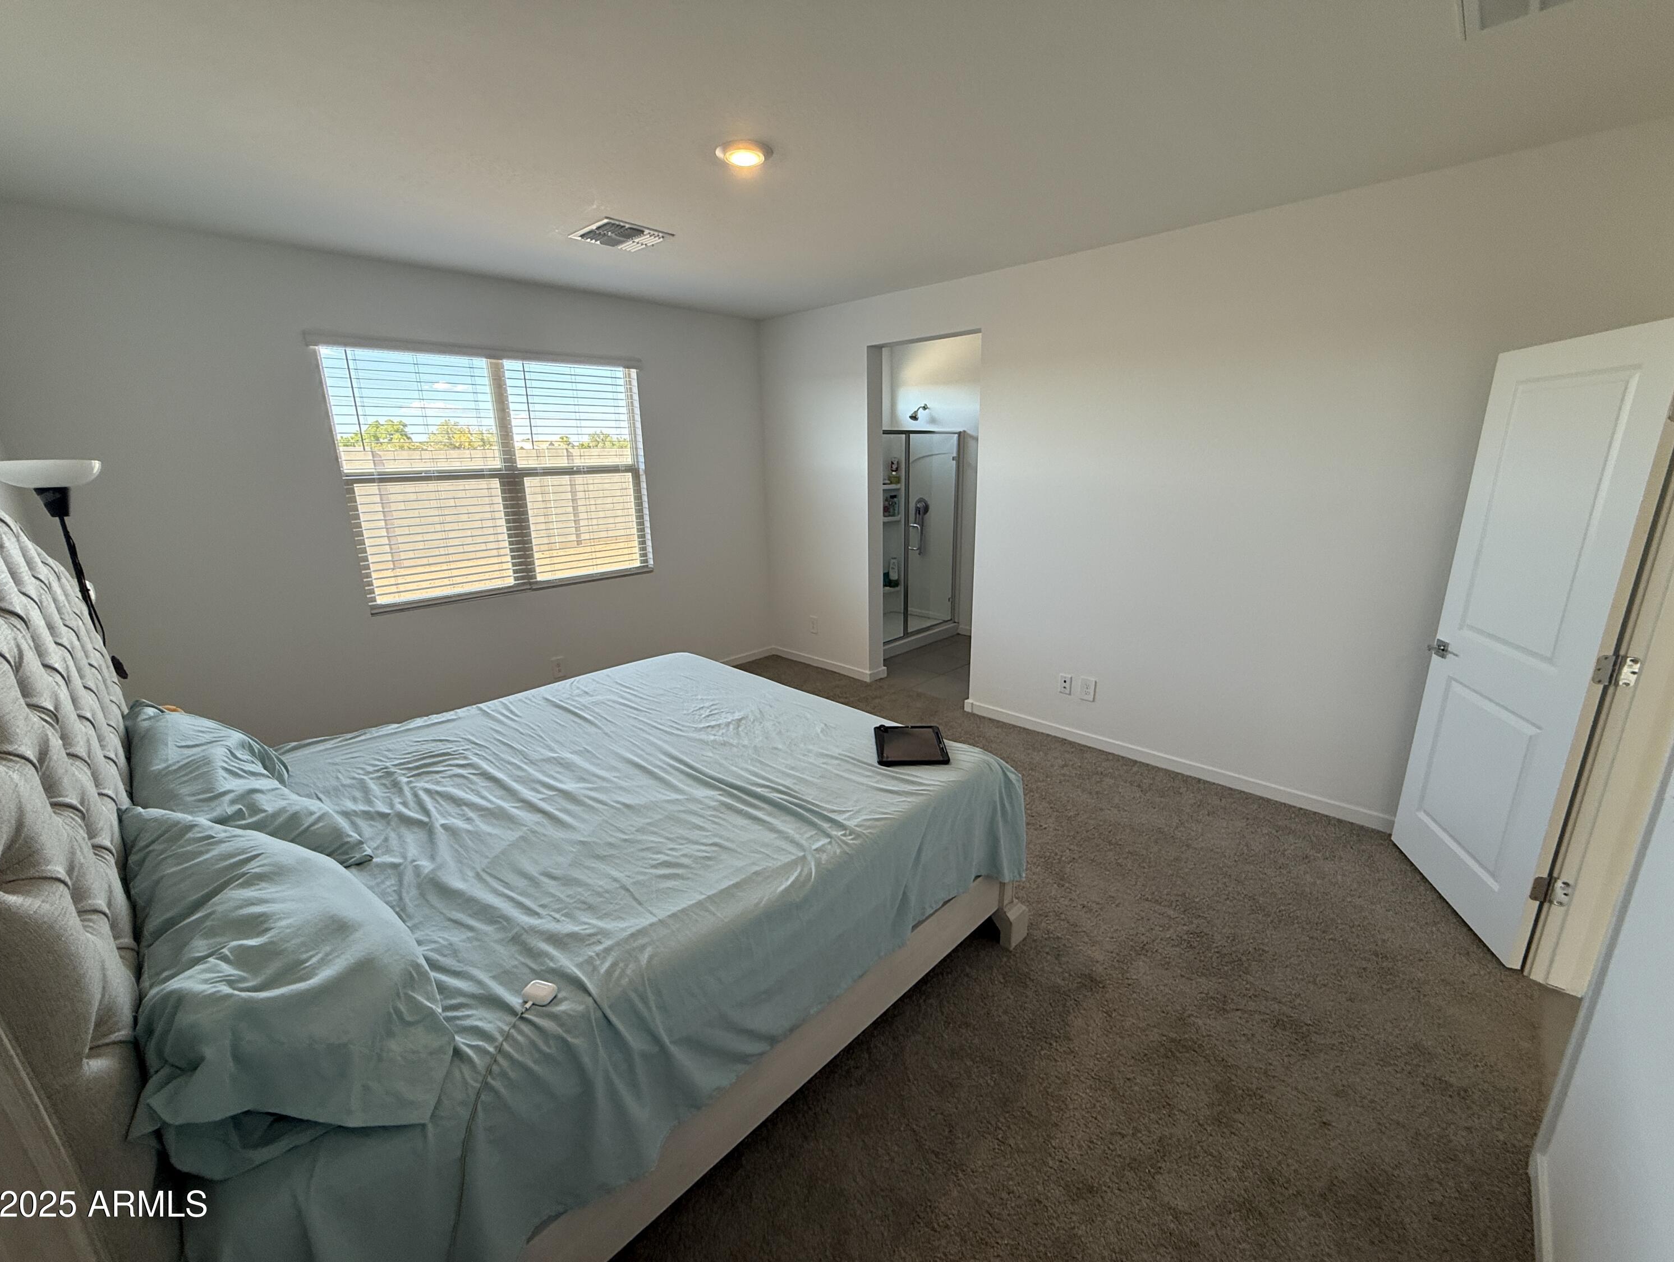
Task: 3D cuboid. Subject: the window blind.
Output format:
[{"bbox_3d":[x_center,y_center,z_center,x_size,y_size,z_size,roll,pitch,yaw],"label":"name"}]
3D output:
[{"bbox_3d":[-2.000,-0.962,4.237,0.100,1.420,1.810,13,20,42],"label":"window blind"}]

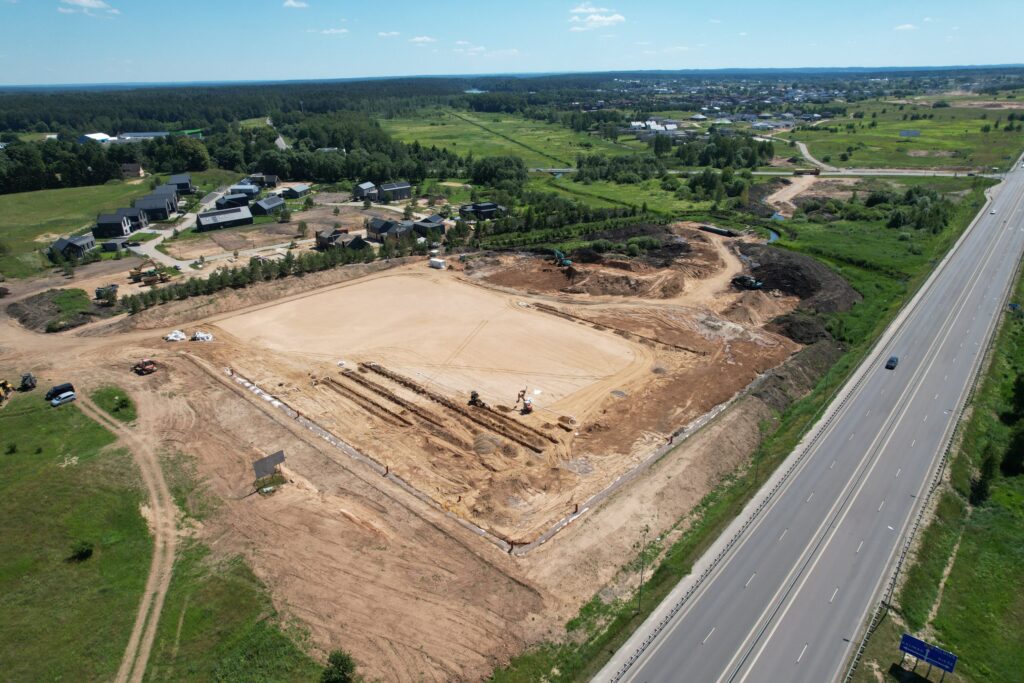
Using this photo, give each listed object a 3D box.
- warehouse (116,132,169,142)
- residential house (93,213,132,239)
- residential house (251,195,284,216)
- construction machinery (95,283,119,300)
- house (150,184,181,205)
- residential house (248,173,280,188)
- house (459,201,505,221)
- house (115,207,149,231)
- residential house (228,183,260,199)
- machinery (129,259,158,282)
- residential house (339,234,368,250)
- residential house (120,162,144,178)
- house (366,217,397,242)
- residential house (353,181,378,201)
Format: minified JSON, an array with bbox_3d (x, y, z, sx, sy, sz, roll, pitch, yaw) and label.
[{"bbox_3d":[-387.970,-214.450,659.410,46.000,8.800,21.000,-2,23,-2],"label":"warehouse"},{"bbox_3d":[-178.250,-52.130,280.430,11.000,8.600,8.200,-4,23,-6],"label":"residential house"},{"bbox_3d":[-128.270,-71.320,328.120,9.000,6.200,17.000,5,24,14],"label":"residential house"},{"bbox_3d":[-131.250,-16.270,202.530,2.500,3.200,6.300,18,29,37],"label":"construction machinery"},{"bbox_3d":[-192.630,-81.540,349.520,11.300,9.100,8.300,-5,23,-8],"label":"house"},{"bbox_3d":[-154.970,-101.240,396.360,16.500,6.600,7.500,4,24,12],"label":"residential house"},{"bbox_3d":[-14.710,-64.290,304.430,18.000,6.300,10.500,-9,24,-18],"label":"house"},{"bbox_3d":[-181.470,-58.630,298.470,11.300,8.100,7.300,-3,23,-5],"label":"house"},{"bbox_3d":[-158.780,-89.720,373.510,14.000,5.500,9.000,0,23,3],"label":"residential house"},{"bbox_3d":[-129.720,-25.200,219.820,9.000,5.900,2.800,-15,27,-29],"label":"machinery"},{"bbox_3d":[-65.340,-40.900,256.480,10.000,6.200,9.500,-18,28,-34],"label":"residential house"},{"bbox_3d":[-269.550,-121.400,444.630,12.000,8.000,6.800,0,23,2],"label":"residential house"},{"bbox_3d":[-55.370,-46.950,264.940,10.500,6.800,9.000,20,31,41],"label":"house"},{"bbox_3d":[-81.860,-84.320,351.980,10.500,8.300,10.300,9,25,22],"label":"residential house"}]

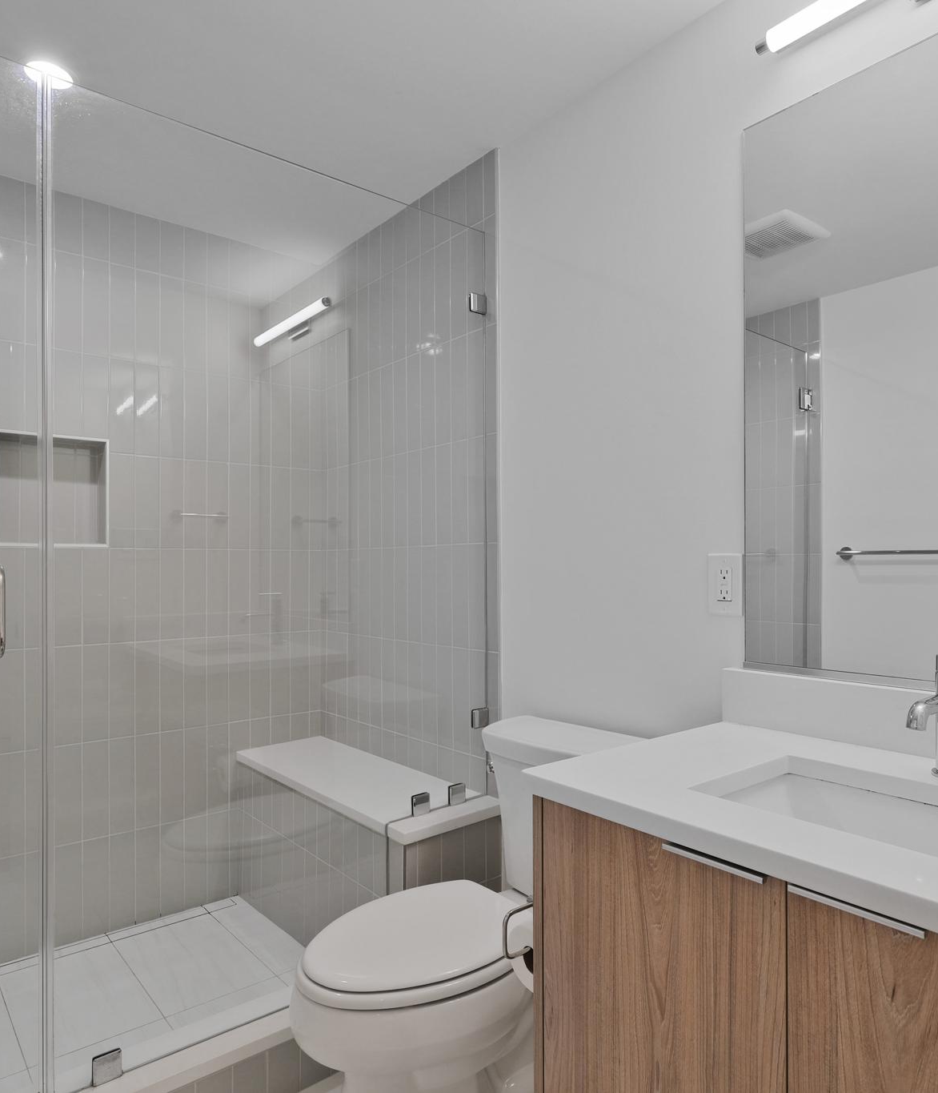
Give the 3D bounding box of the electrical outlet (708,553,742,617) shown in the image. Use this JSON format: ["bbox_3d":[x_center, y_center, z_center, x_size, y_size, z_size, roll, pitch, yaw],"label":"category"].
[{"bbox_3d":[0.515,0.077,1.470,0.010,0.123,0.079,1,-1,-39],"label":"electrical outlet"}]

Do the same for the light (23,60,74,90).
[{"bbox_3d":[-0.991,-1.108,1.718,0.110,0.020,0.110,1,-1,-39],"label":"light"}]

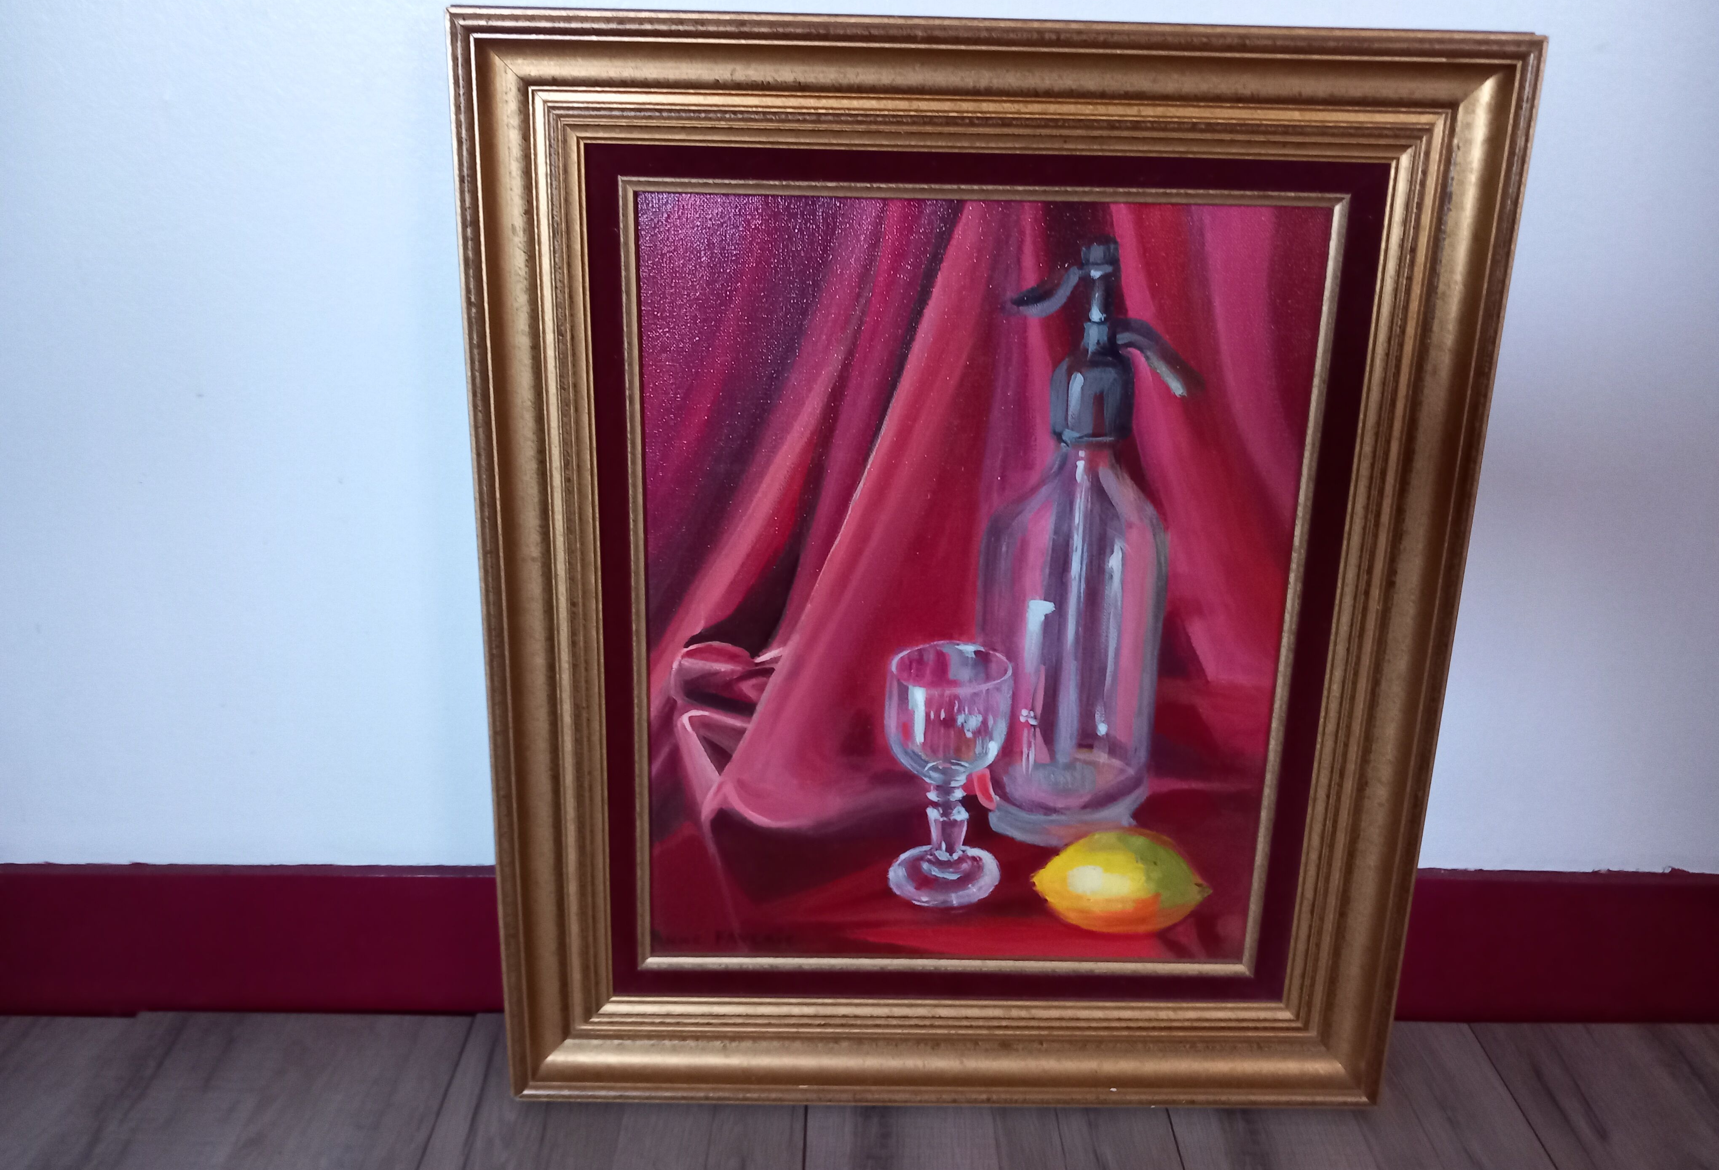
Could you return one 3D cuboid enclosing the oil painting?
[{"bbox_3d":[0.053,0.011,0.679,0.327,0.403,0.020,1,17,-1],"label":"oil painting"}]

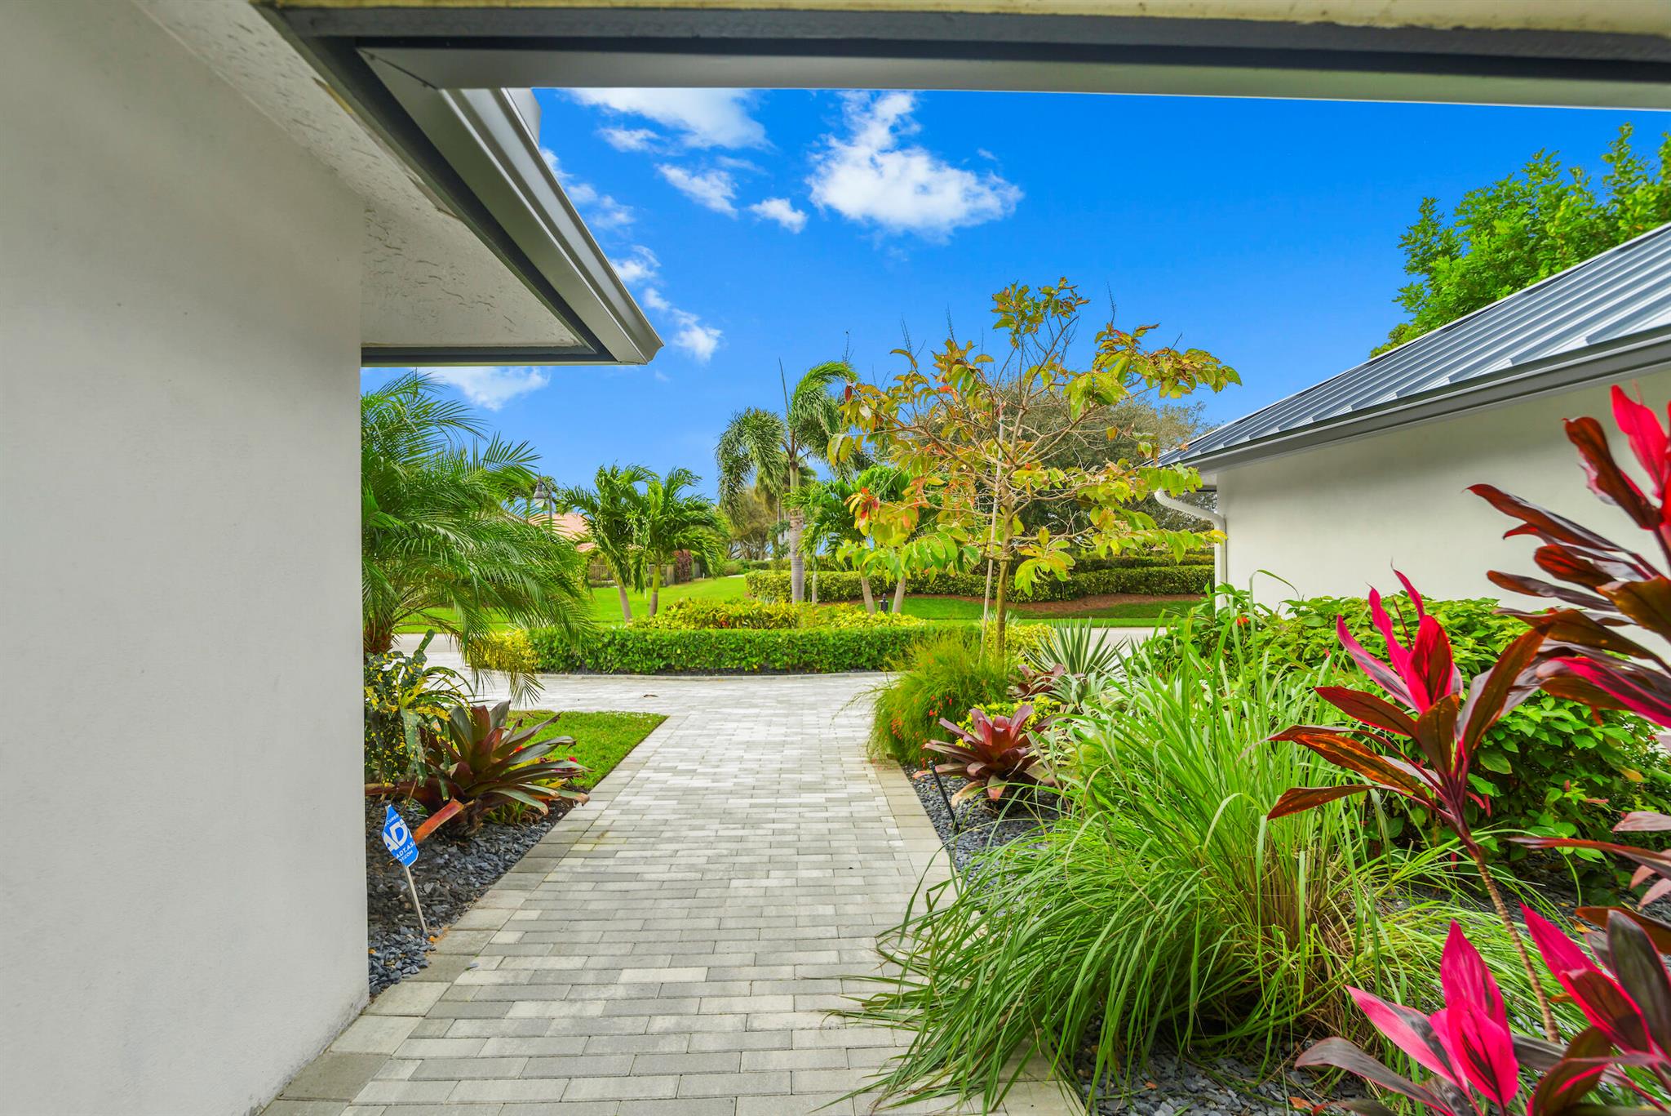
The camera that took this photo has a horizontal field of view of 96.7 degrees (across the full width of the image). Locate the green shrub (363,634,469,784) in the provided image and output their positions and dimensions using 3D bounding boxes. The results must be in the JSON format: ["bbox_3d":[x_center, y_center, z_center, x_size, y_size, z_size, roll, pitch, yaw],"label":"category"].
[{"bbox_3d":[-2.667,1.012,4.550,0.900,1.100,0.900,-1,-1,-2],"label":"green shrub"}]

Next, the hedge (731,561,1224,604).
[{"bbox_3d":[6.030,1.099,30.500,20.000,1.500,1.800,-1,-1,-2],"label":"hedge"}]

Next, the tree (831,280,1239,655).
[{"bbox_3d":[1.930,-0.525,7.200,3.850,4.250,3.600,-1,-1,-2],"label":"tree"}]

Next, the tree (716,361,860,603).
[{"bbox_3d":[-0.801,-0.896,13.600,2.800,5.500,2.700,-1,-1,-2],"label":"tree"}]

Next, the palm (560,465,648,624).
[{"bbox_3d":[-4.208,0.061,13.800,1.800,3.600,1.800,-1,-1,-2],"label":"palm"}]

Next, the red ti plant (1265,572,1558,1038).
[{"bbox_3d":[1.652,0.714,2.120,0.840,1.360,0.750,-1,-1,-2],"label":"red ti plant"}]

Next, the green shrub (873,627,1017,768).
[{"bbox_3d":[0.906,1.126,6.250,1.200,0.950,1.150,-1,-1,-2],"label":"green shrub"}]

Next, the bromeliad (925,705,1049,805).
[{"bbox_3d":[0.991,1.270,4.800,0.820,0.580,0.800,-1,-1,-2],"label":"bromeliad"}]

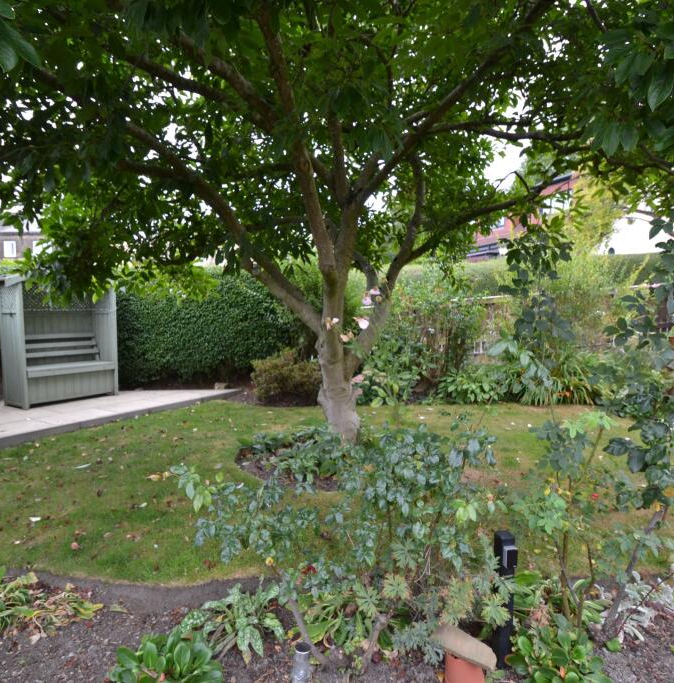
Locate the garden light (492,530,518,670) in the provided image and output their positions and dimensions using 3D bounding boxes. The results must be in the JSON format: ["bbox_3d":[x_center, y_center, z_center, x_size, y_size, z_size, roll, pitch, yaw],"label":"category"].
[{"bbox_3d":[0.690,1.055,1.755,0.060,0.570,0.085,0,4,-9],"label":"garden light"}]

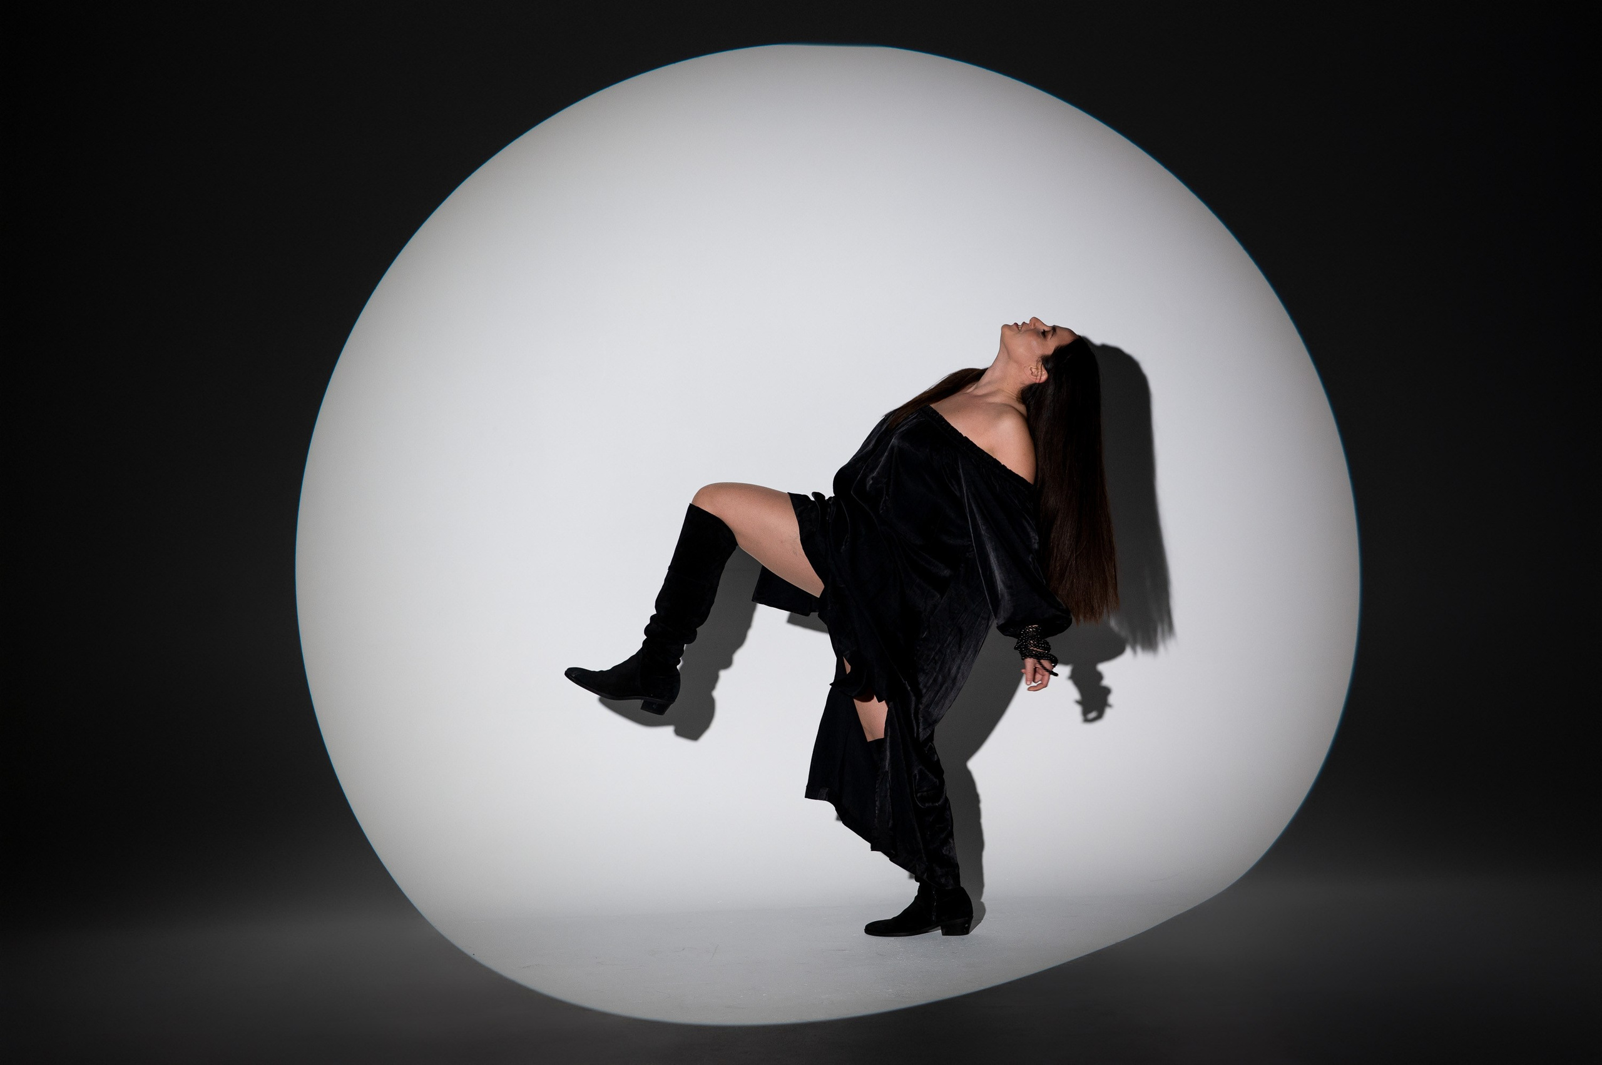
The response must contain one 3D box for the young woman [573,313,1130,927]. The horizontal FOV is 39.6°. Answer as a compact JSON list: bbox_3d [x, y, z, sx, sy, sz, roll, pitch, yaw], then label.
[{"bbox_3d":[0.100,0.228,5.350,1.270,1.470,0.550,0,1,-13],"label":"young woman"}]

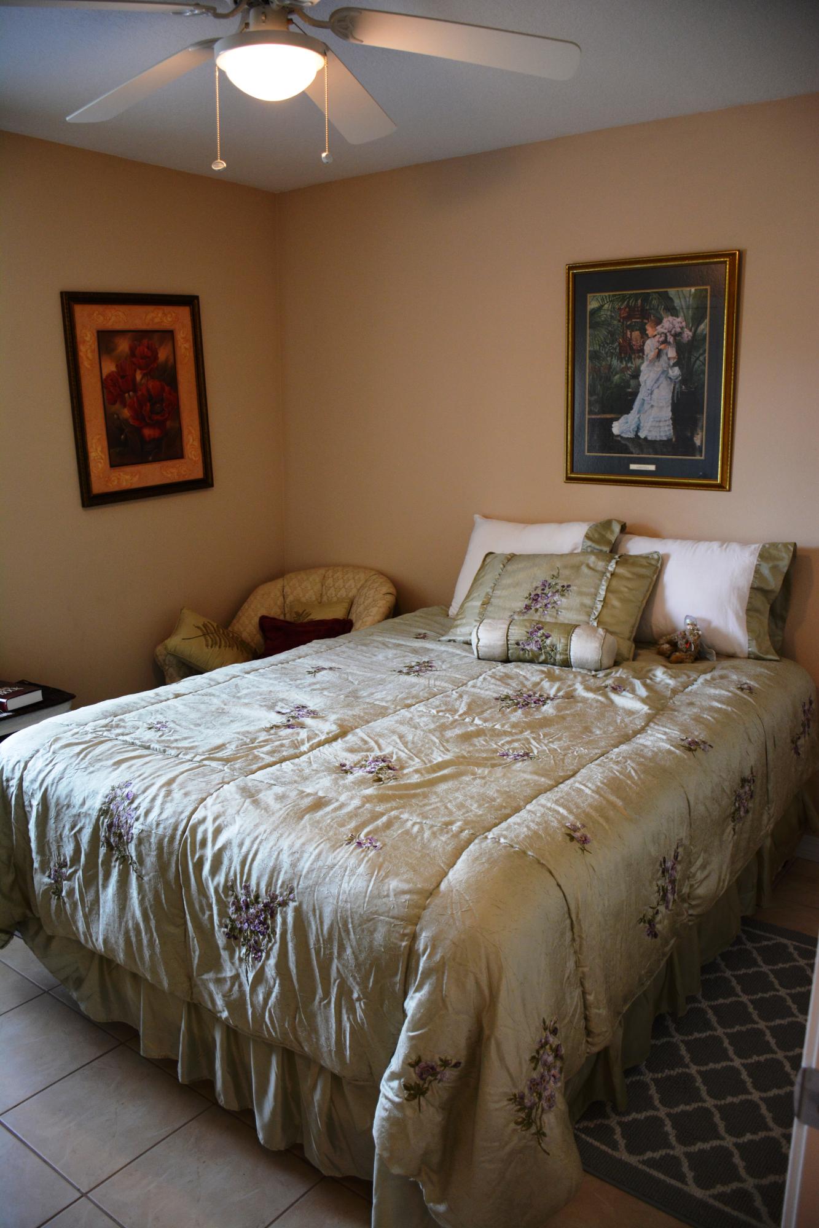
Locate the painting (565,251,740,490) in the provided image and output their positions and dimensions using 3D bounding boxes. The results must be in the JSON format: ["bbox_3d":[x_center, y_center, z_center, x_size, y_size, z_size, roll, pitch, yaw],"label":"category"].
[{"bbox_3d":[0.793,-0.802,3.076,0.595,0.740,0.030,9,16,36],"label":"painting"}]

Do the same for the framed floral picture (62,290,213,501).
[{"bbox_3d":[-1.008,-0.830,3.526,0.030,0.750,0.620,9,18,36],"label":"framed floral picture"}]

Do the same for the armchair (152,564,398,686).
[{"bbox_3d":[-0.512,0.271,3.785,0.730,0.810,0.820,8,15,32],"label":"armchair"}]

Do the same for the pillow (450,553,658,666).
[{"bbox_3d":[0.465,-0.042,3.025,0.650,0.370,0.140,7,-17,28],"label":"pillow"}]

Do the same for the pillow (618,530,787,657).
[{"bbox_3d":[0.882,-0.062,2.993,0.650,0.400,0.160,8,-2,33],"label":"pillow"}]

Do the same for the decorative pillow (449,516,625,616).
[{"bbox_3d":[0.433,-0.132,3.318,0.650,0.400,0.160,8,-3,34],"label":"decorative pillow"}]

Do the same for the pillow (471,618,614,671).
[{"bbox_3d":[0.411,0.087,2.827,0.445,0.130,0.130,6,14,25],"label":"pillow"}]

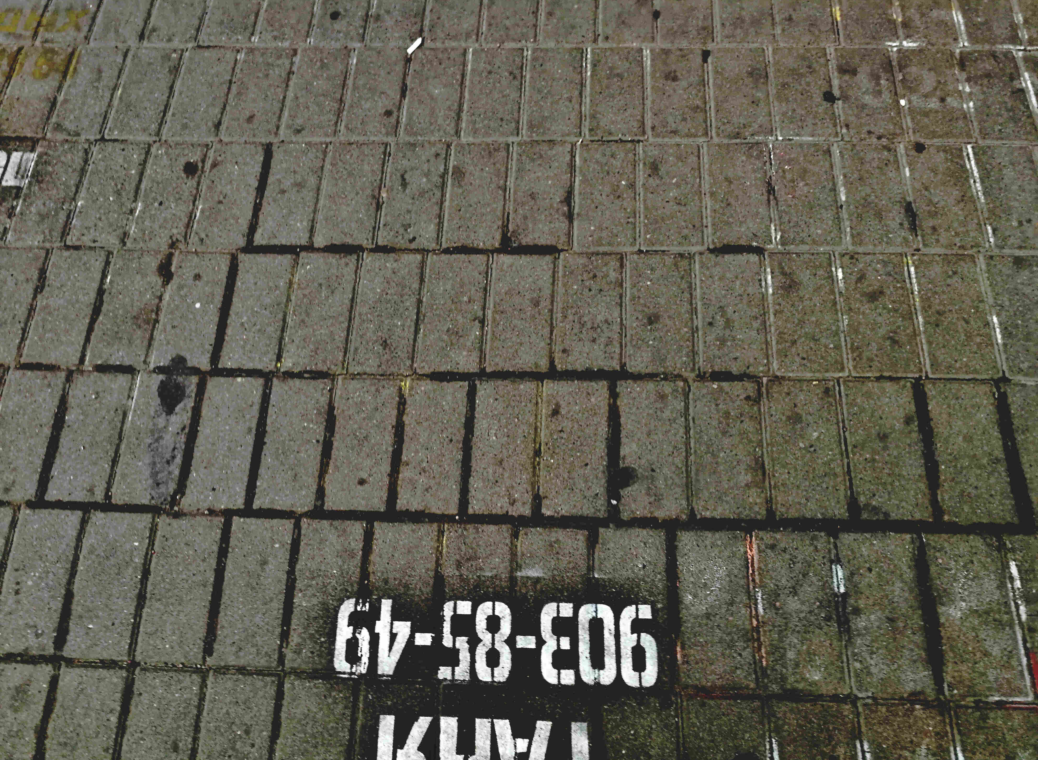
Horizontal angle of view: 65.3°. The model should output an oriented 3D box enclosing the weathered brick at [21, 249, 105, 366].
[{"bbox_3d":[-0.730,-0.108,1.337,0.099,0.060,0.200,1,69,4],"label":"weathered brick"}]

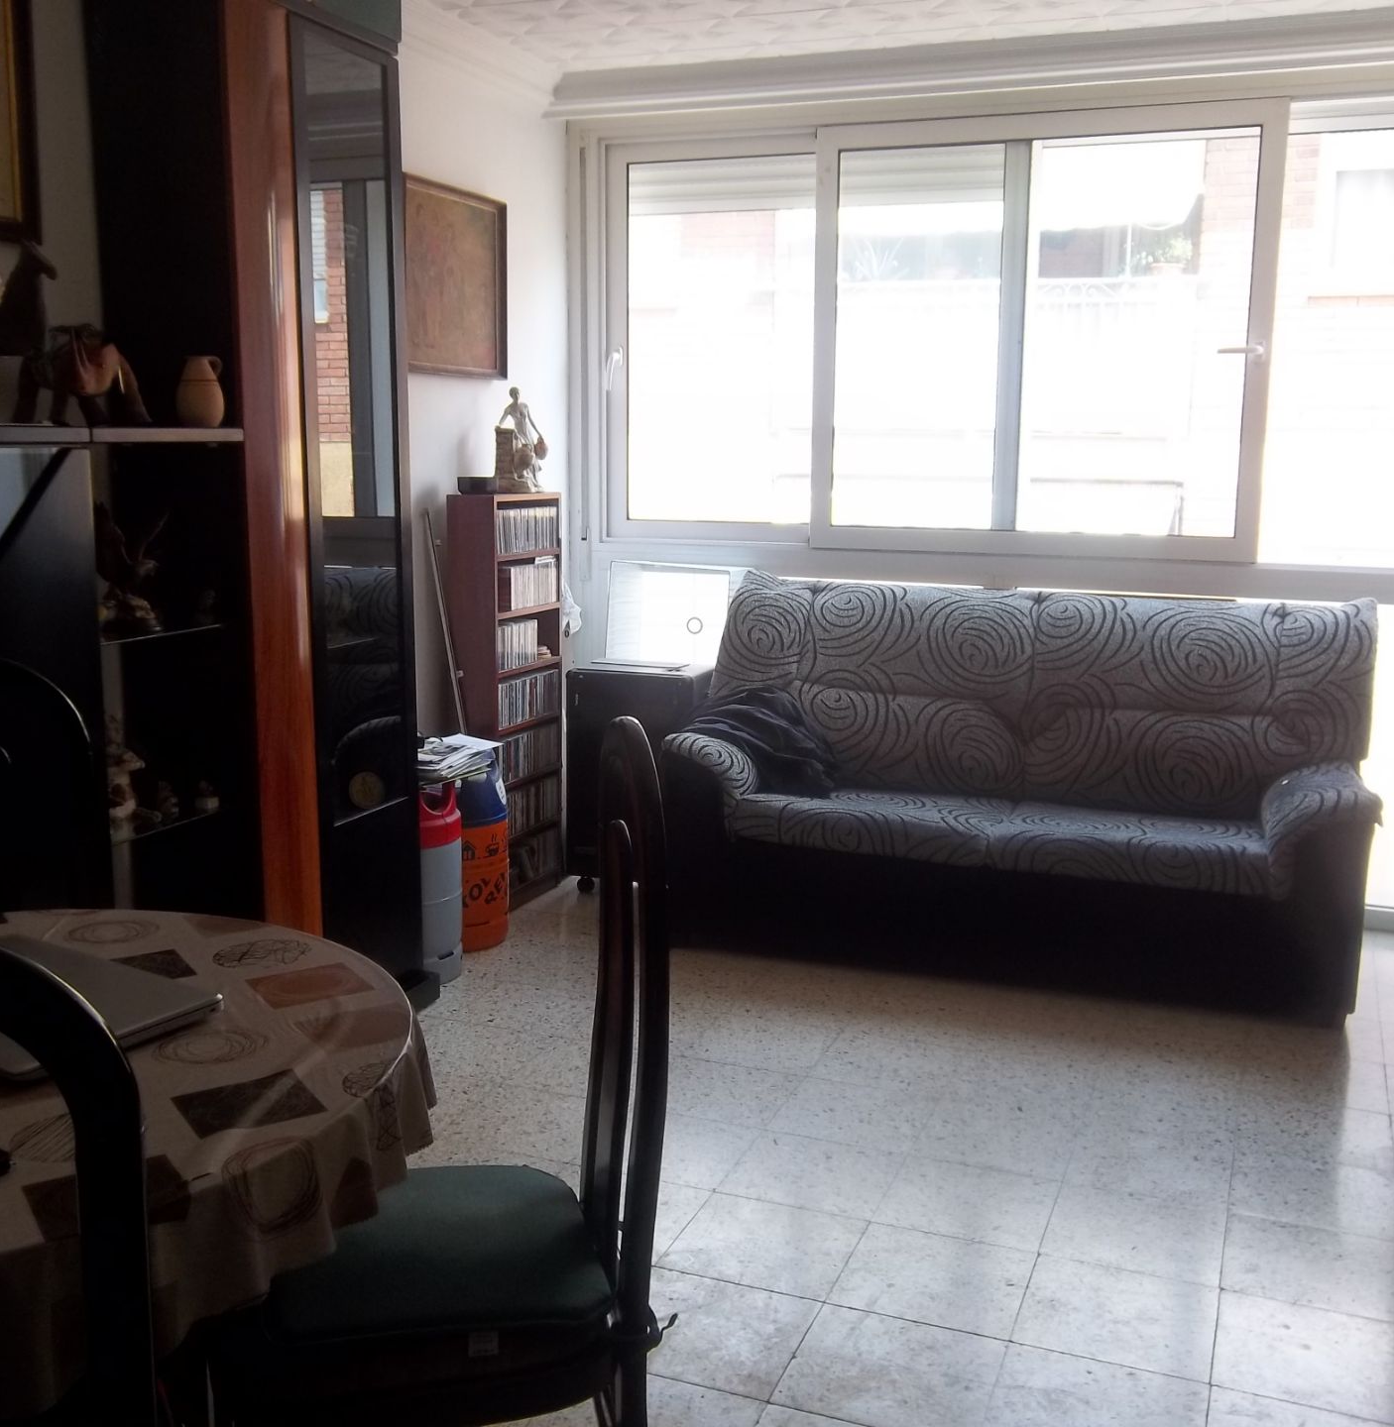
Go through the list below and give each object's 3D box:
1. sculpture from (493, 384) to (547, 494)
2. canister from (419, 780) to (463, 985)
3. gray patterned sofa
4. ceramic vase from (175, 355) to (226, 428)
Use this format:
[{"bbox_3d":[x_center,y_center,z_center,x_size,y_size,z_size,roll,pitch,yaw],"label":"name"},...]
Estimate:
[{"bbox_3d":[-0.534,-0.822,4.620,0.158,0.326,0.128,-6,12,-30],"label":"sculpture"},{"bbox_3d":[-0.769,0.420,4.074,0.301,0.561,0.301,-2,10,-11],"label":"canister"},{"bbox_3d":[0.902,0.157,4.362,1.826,1.000,0.877,4,11,17],"label":"gray patterned sofa"},{"bbox_3d":[-0.973,-0.629,3.009,0.093,0.142,0.090,-3,11,-17],"label":"ceramic vase"}]

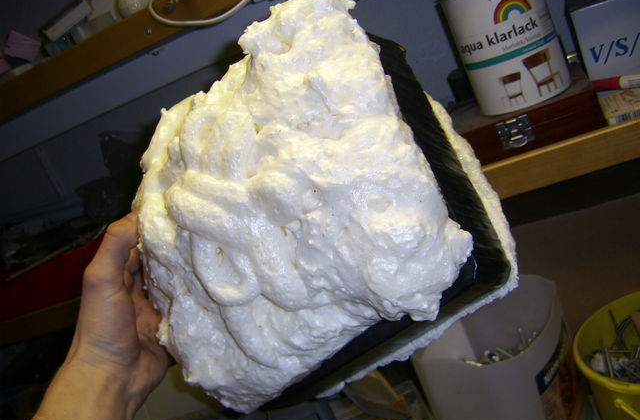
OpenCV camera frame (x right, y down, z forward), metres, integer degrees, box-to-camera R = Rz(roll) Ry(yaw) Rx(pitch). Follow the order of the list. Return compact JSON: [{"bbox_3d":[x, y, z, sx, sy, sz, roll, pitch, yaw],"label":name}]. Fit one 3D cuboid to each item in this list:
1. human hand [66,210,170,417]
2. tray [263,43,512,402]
[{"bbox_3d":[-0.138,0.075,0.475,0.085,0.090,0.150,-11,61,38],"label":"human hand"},{"bbox_3d":[0.004,0.012,0.465,0.200,0.185,0.055,-34,-23,25],"label":"tray"}]

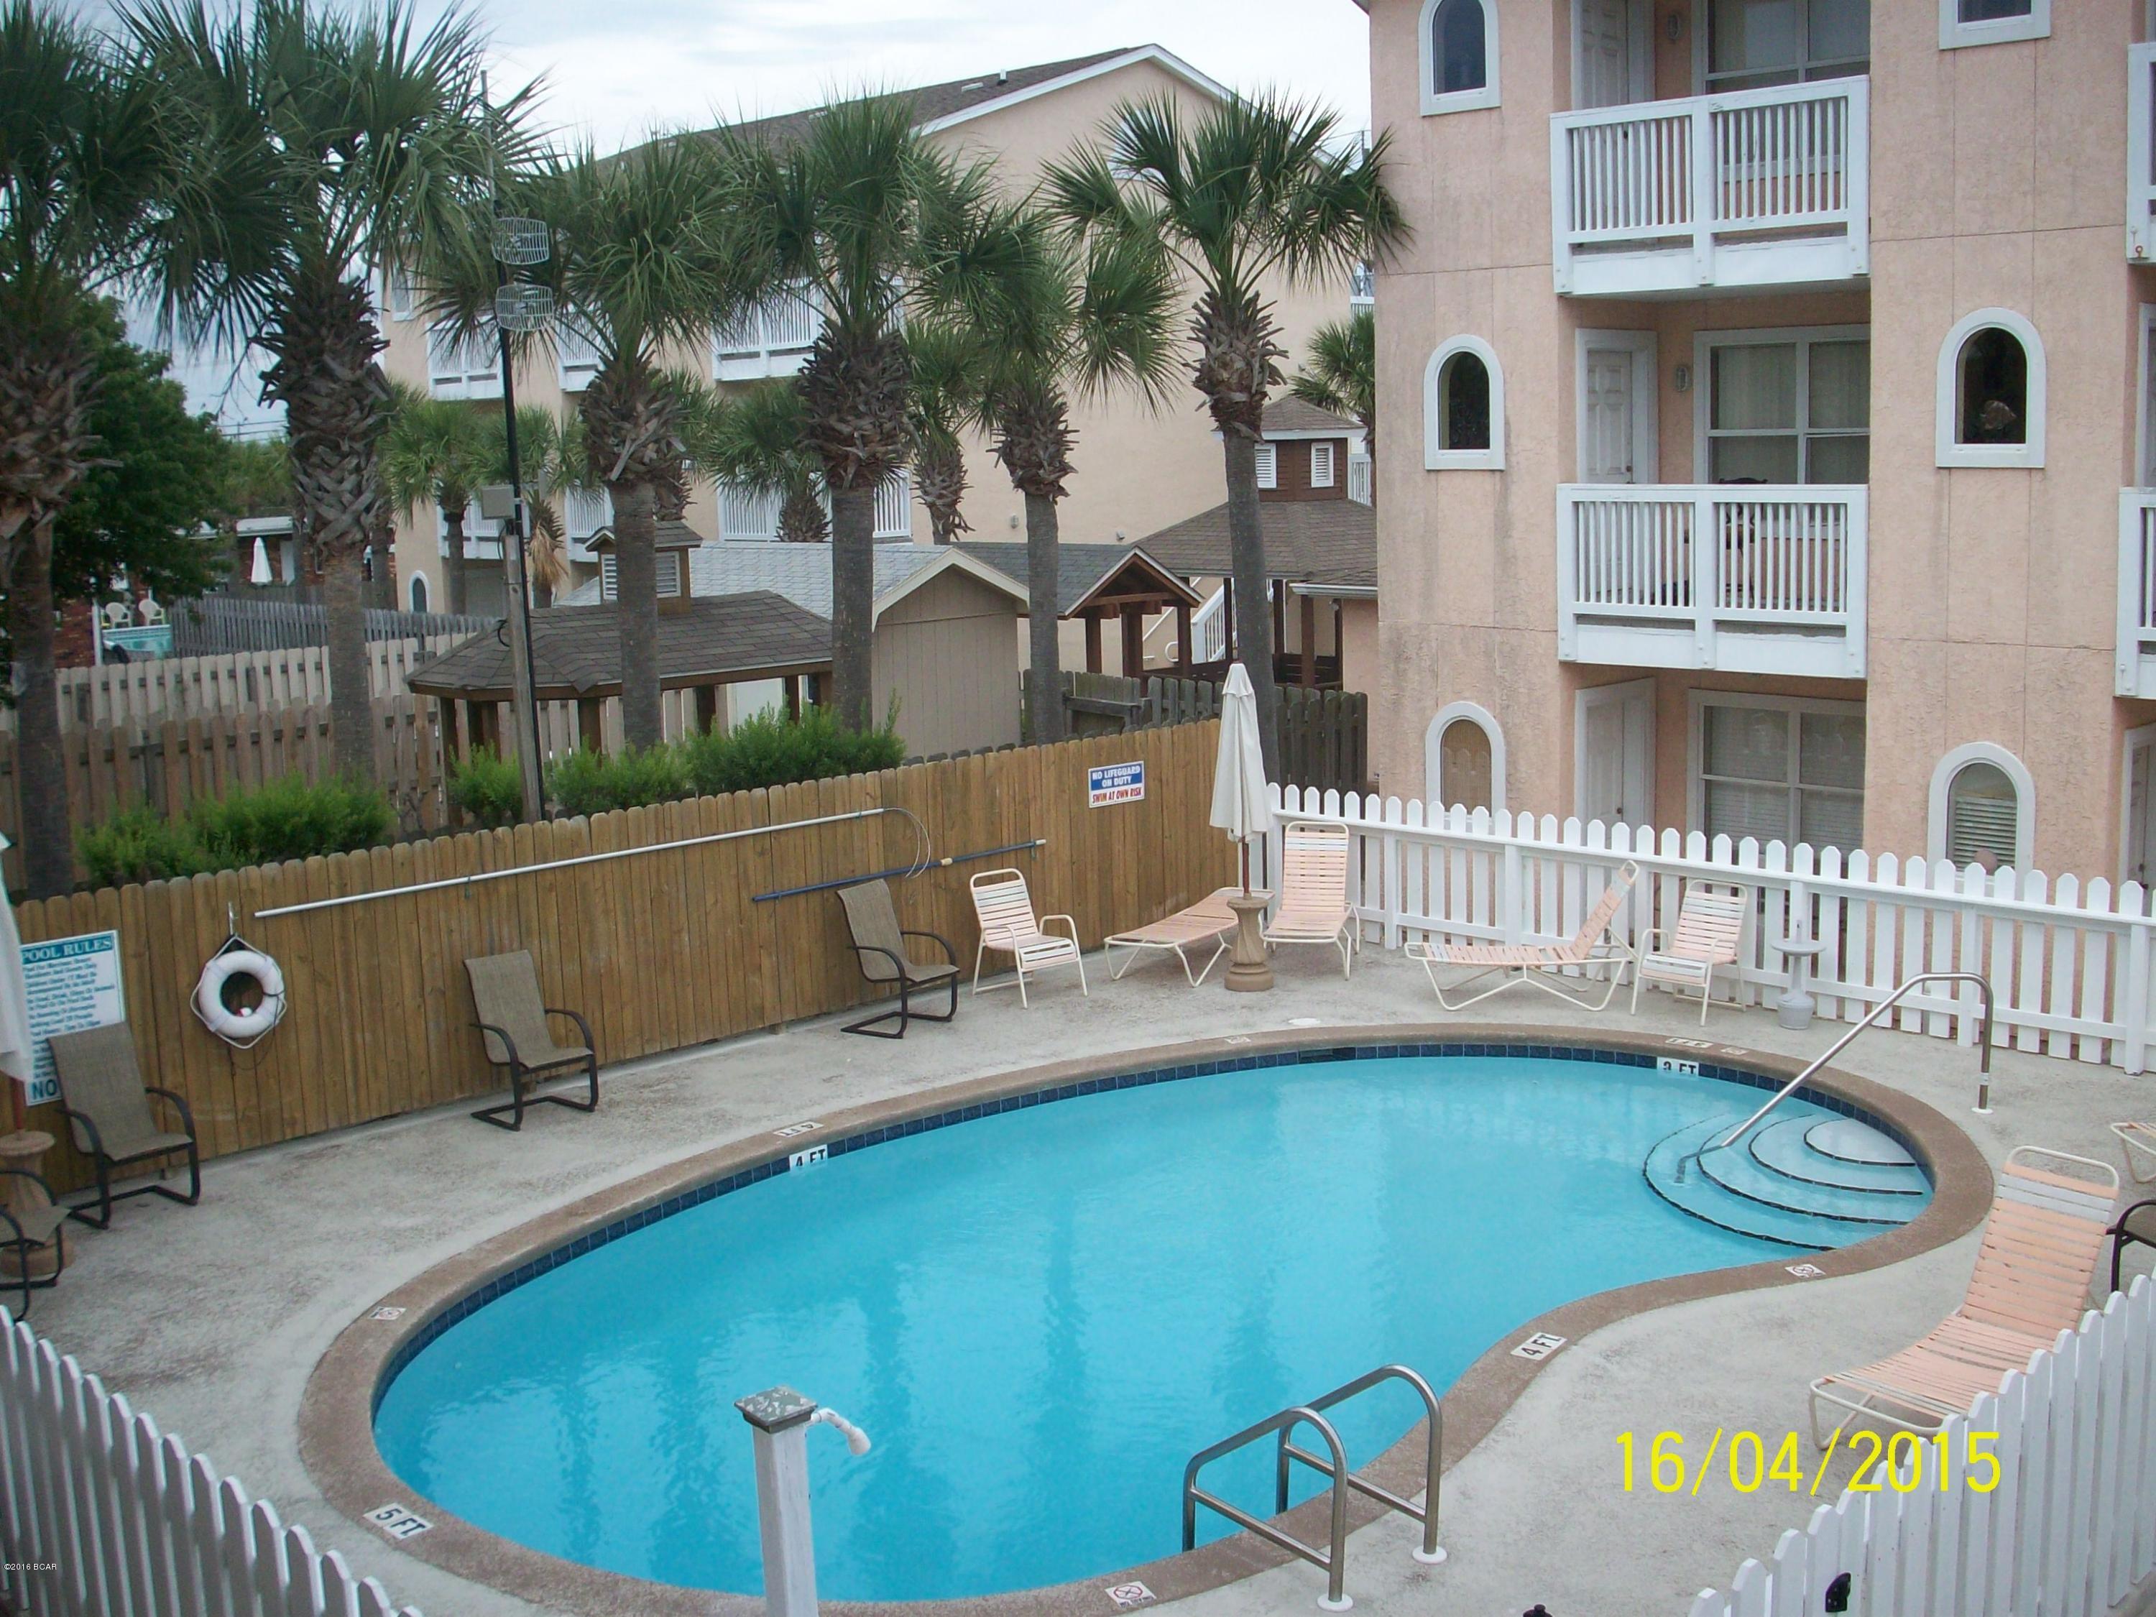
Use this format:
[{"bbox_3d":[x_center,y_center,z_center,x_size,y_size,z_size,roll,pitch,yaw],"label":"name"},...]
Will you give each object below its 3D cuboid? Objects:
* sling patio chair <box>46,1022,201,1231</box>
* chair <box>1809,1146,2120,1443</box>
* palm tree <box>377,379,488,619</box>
[{"bbox_3d":[-5.582,1.849,13.475,0.740,1.010,0.600,7,13,42],"label":"sling patio chair"},{"bbox_3d":[3.663,2.085,9.462,1.658,1.004,0.620,-10,12,-42],"label":"chair"},{"bbox_3d":[-10.941,-4.782,39.703,2.300,5.000,2.300,-2,10,0],"label":"palm tree"}]

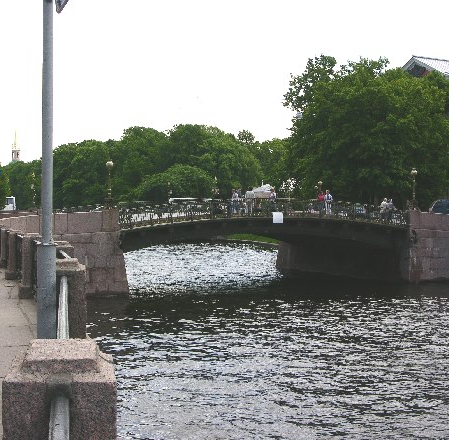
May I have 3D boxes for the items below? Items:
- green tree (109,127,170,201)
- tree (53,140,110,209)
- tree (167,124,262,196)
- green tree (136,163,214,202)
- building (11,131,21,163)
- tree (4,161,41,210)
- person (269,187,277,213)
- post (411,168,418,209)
[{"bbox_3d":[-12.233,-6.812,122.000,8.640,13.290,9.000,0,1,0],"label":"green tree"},{"bbox_3d":[-19.400,-5.387,115.000,7.600,10.800,8.000,0,1,0],"label":"tree"},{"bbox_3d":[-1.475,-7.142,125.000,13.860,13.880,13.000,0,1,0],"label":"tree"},{"bbox_3d":[-6.193,-3.426,105.000,9.660,6.900,9.500,0,1,0],"label":"green tree"},{"bbox_3d":[-110.416,-27.339,450.000,6.000,42.000,6.000,0,1,-9],"label":"building"},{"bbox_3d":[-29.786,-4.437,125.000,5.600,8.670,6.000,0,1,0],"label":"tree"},{"bbox_3d":[3.353,-1.348,58.000,0.380,1.740,0.500,-1,1,-45],"label":"person"},{"bbox_3d":[13.712,-2.191,61.500,0.600,3.000,0.600,0,1,-17],"label":"post"}]

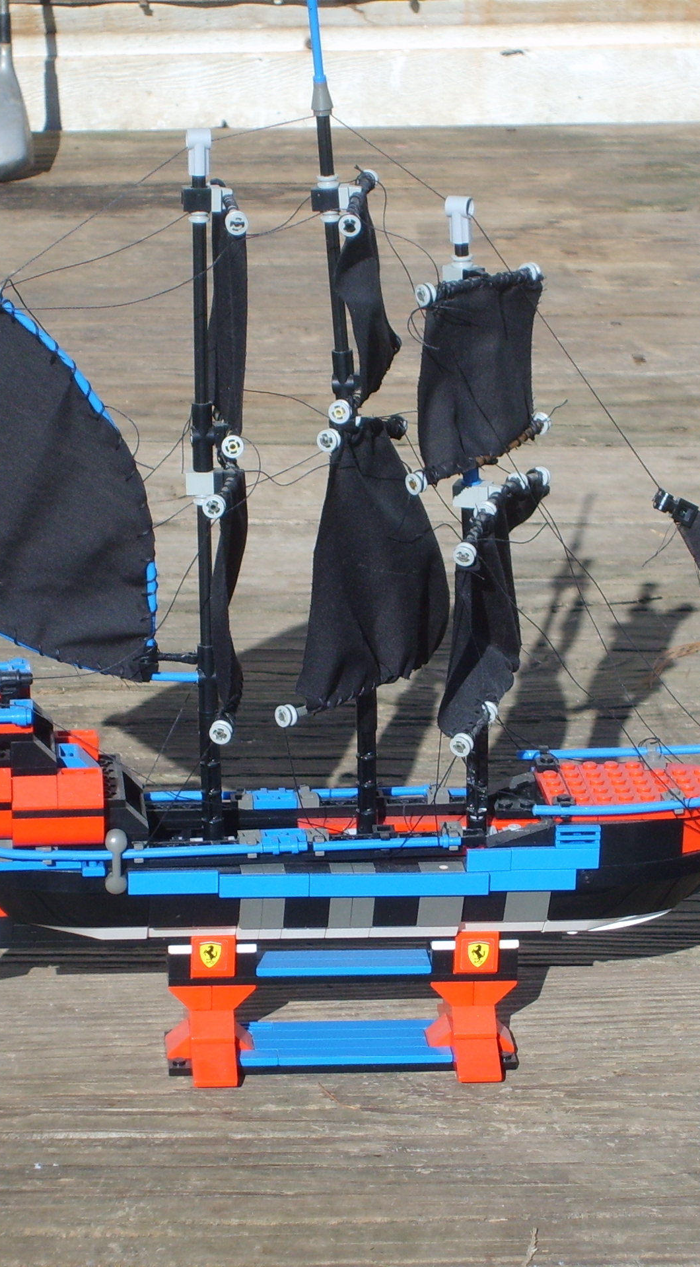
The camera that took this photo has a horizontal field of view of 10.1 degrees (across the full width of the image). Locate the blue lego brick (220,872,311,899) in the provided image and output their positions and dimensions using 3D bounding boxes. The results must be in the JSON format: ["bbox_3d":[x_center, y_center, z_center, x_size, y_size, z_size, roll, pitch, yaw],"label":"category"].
[{"bbox_3d":[-0.030,0.089,1.409,0.032,0.009,0.007,-1,10,-3],"label":"blue lego brick"}]

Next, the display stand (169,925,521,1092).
[{"bbox_3d":[-0.003,0.132,1.458,0.128,0.052,0.053,-1,18,-3],"label":"display stand"}]

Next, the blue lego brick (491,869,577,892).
[{"bbox_3d":[0.065,0.088,1.419,0.032,0.009,0.007,-1,10,-3],"label":"blue lego brick"}]

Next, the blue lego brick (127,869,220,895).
[{"bbox_3d":[-0.063,0.088,1.410,0.032,0.009,0.007,-1,10,-3],"label":"blue lego brick"}]

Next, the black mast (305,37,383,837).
[{"bbox_3d":[-0.003,-0.066,1.388,0.011,0.297,0.011,-5,19,-4],"label":"black mast"}]

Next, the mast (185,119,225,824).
[{"bbox_3d":[-0.051,-0.049,1.390,0.011,0.261,0.011,-2,19,-5],"label":"mast"}]

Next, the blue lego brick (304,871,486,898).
[{"bbox_3d":[0.018,0.089,1.411,0.064,0.009,0.007,-1,10,-3],"label":"blue lego brick"}]

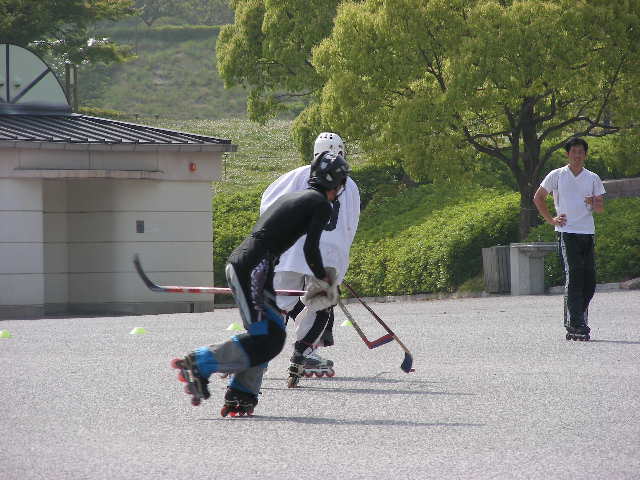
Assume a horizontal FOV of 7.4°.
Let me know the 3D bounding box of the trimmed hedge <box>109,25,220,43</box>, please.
[{"bbox_3d":[-5.349,-7.059,170.000,4.800,0.680,1.200,0,0,-6],"label":"trimmed hedge"}]

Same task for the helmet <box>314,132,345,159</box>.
[{"bbox_3d":[0.065,-0.633,34.200,0.220,0.210,0.280,0,0,22],"label":"helmet"}]

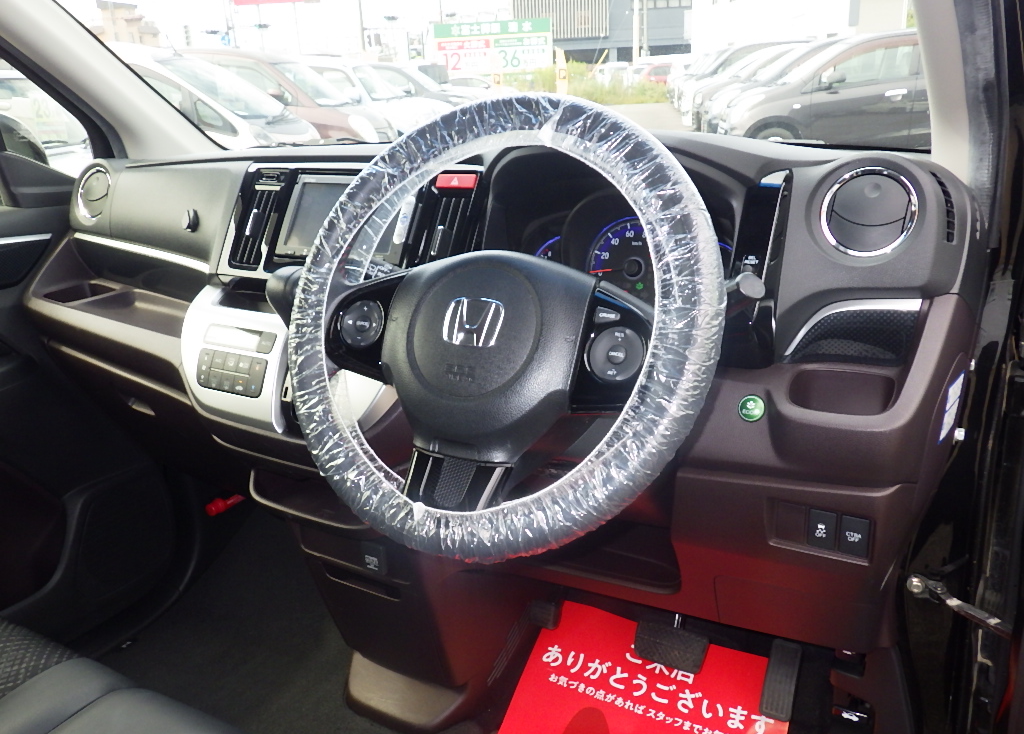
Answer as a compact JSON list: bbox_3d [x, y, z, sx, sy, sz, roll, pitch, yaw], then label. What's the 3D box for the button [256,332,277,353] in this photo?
[{"bbox_3d":[-0.272,-0.026,0.923,0.023,0.024,0.008,7,-12,27],"label":"button"}]

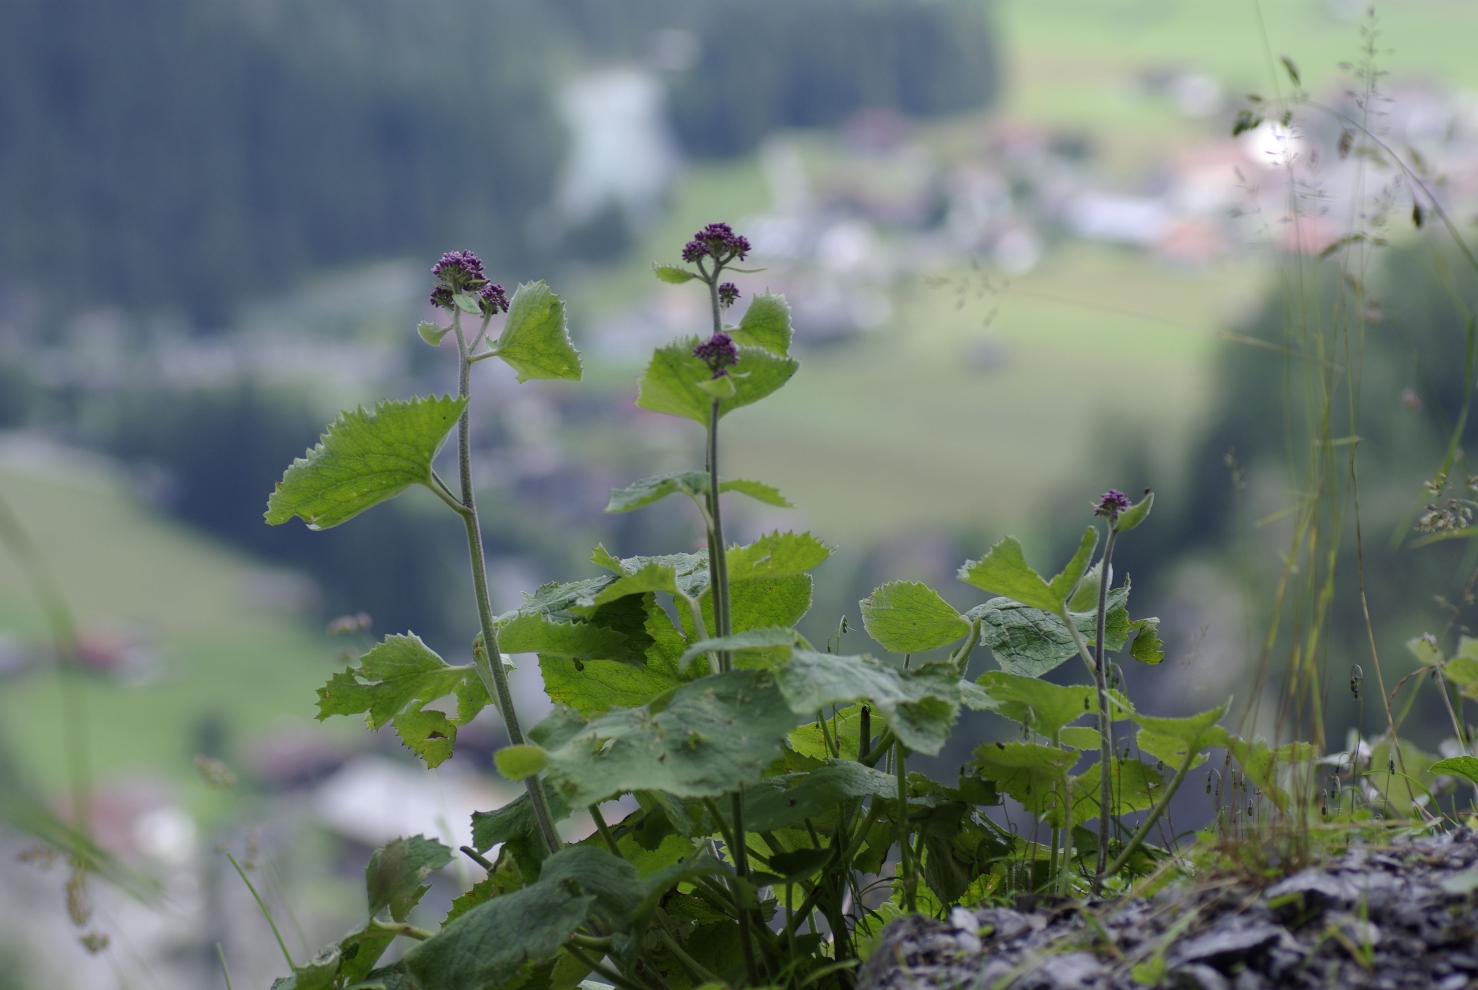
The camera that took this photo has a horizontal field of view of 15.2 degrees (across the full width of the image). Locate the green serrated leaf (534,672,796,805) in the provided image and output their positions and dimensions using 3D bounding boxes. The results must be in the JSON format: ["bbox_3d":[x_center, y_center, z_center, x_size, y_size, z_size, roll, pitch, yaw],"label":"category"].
[{"bbox_3d":[-0.034,0.112,2.560,0.120,0.030,0.080,0,38,0],"label":"green serrated leaf"}]

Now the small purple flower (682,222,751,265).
[{"bbox_3d":[-0.011,-0.124,2.750,0.035,0.021,0.032,0,6,0],"label":"small purple flower"}]

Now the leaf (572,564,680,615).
[{"bbox_3d":[-0.055,0.046,2.710,0.055,0.016,0.035,6,-39,-18],"label":"leaf"}]

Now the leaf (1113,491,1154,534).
[{"bbox_3d":[0.178,0.008,2.500,0.008,0.023,0.011,45,0,6],"label":"leaf"}]

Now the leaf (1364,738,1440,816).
[{"bbox_3d":[0.341,0.144,2.850,0.039,0.041,0.025,0,7,0],"label":"leaf"}]

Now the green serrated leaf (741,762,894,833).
[{"bbox_3d":[0.035,0.132,2.420,0.066,0.016,0.040,-10,24,-2],"label":"green serrated leaf"}]

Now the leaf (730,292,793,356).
[{"bbox_3d":[0.011,-0.080,2.620,0.030,0.030,0.022,-3,10,-17],"label":"leaf"}]

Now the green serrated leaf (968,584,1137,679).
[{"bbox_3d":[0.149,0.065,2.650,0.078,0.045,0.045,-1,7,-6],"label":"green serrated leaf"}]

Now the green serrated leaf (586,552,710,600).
[{"bbox_3d":[-0.042,0.038,2.610,0.059,0.022,0.045,6,12,30],"label":"green serrated leaf"}]

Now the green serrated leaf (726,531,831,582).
[{"bbox_3d":[0.019,0.029,2.610,0.049,0.023,0.030,0,10,0],"label":"green serrated leaf"}]

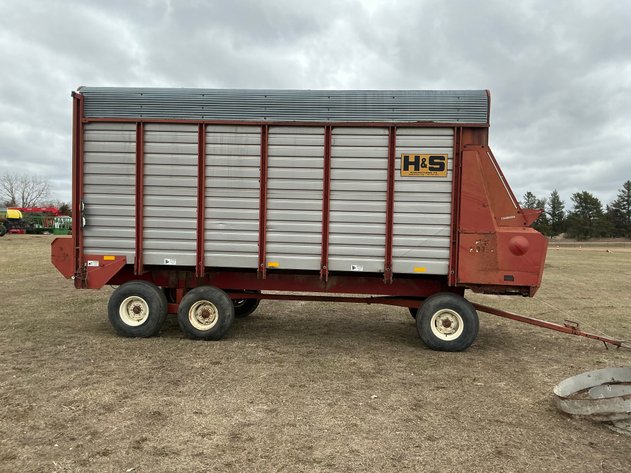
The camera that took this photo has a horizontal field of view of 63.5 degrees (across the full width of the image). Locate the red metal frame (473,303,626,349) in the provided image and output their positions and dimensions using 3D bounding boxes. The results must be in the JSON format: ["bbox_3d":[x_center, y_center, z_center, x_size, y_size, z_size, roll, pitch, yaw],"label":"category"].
[{"bbox_3d":[3.114,1.211,7.190,2.236,0.150,0.120,14,4,13],"label":"red metal frame"}]

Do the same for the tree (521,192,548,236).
[{"bbox_3d":[47.208,-4.850,110.000,6.060,10.350,6.060,2,1,0],"label":"tree"}]

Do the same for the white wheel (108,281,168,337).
[{"bbox_3d":[-2.591,1.061,7.450,0.830,0.830,0.310,2,1,3],"label":"white wheel"}]

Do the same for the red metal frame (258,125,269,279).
[{"bbox_3d":[-0.732,-0.488,7.213,0.095,2.160,0.090,2,1,3],"label":"red metal frame"}]

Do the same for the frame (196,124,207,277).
[{"bbox_3d":[-1.517,-0.472,6.785,0.088,2.025,0.085,2,1,4],"label":"frame"}]

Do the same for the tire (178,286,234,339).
[{"bbox_3d":[-1.552,1.086,7.200,0.780,0.770,0.290,2,1,4],"label":"tire"}]

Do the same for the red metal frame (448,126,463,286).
[{"bbox_3d":[1.942,-0.408,7.059,0.095,2.160,0.090,2,1,3],"label":"red metal frame"}]

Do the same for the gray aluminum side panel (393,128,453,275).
[{"bbox_3d":[1.400,-0.449,6.647,0.744,1.887,0.040,2,1,4],"label":"gray aluminum side panel"}]

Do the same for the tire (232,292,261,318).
[{"bbox_3d":[-1.435,1.085,9.350,0.830,0.830,0.310,2,1,3],"label":"tire"}]

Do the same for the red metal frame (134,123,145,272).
[{"bbox_3d":[-2.360,-0.503,6.841,0.088,2.028,0.085,2,1,4],"label":"red metal frame"}]

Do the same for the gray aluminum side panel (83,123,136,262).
[{"bbox_3d":[-2.976,-0.616,7.391,0.800,2.000,0.050,2,1,3],"label":"gray aluminum side panel"}]

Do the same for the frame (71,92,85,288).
[{"bbox_3d":[-3.438,-0.666,7.386,0.160,2.800,0.120,2,1,3],"label":"frame"}]

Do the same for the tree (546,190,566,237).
[{"bbox_3d":[54.424,-5.183,115.000,4.400,10.400,4.400,2,2,25],"label":"tree"}]

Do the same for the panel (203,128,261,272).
[{"bbox_3d":[-1.105,-0.530,6.812,0.746,1.895,0.040,2,1,4],"label":"panel"}]

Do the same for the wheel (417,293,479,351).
[{"bbox_3d":[1.725,1.126,6.680,0.790,0.780,0.290,2,1,10],"label":"wheel"}]

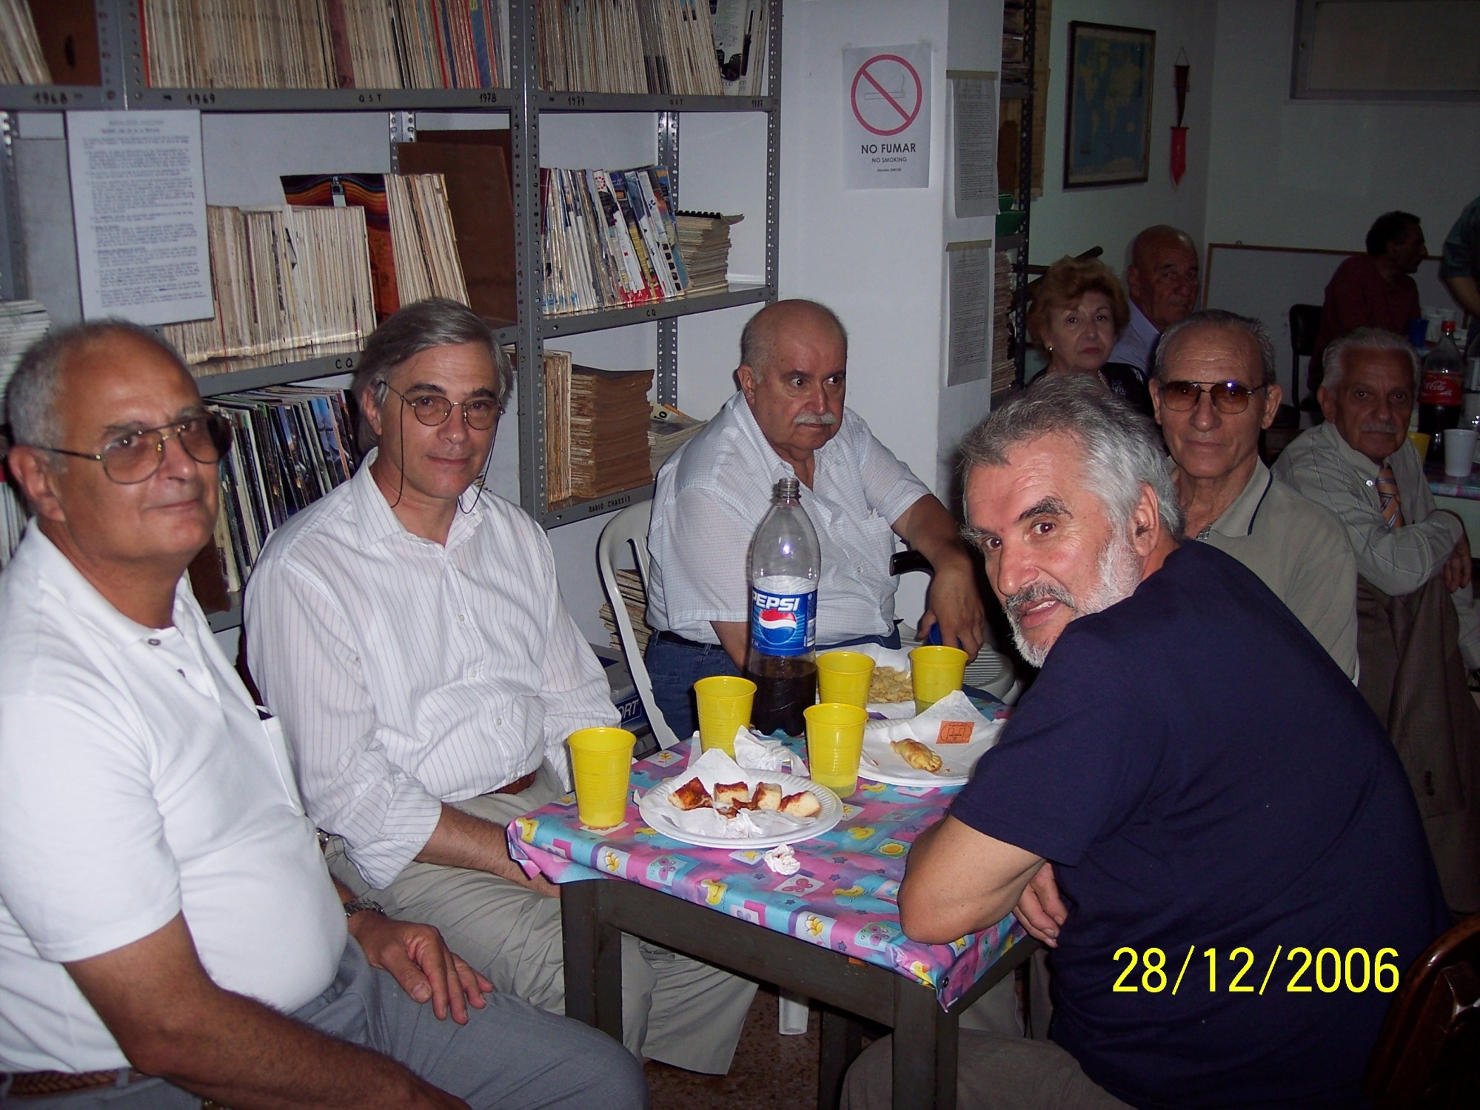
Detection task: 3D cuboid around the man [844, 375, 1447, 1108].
[{"bbox_3d":[0.362,0.453,1.621,0.720,1.265,0.580,11,19,34],"label":"man"}]

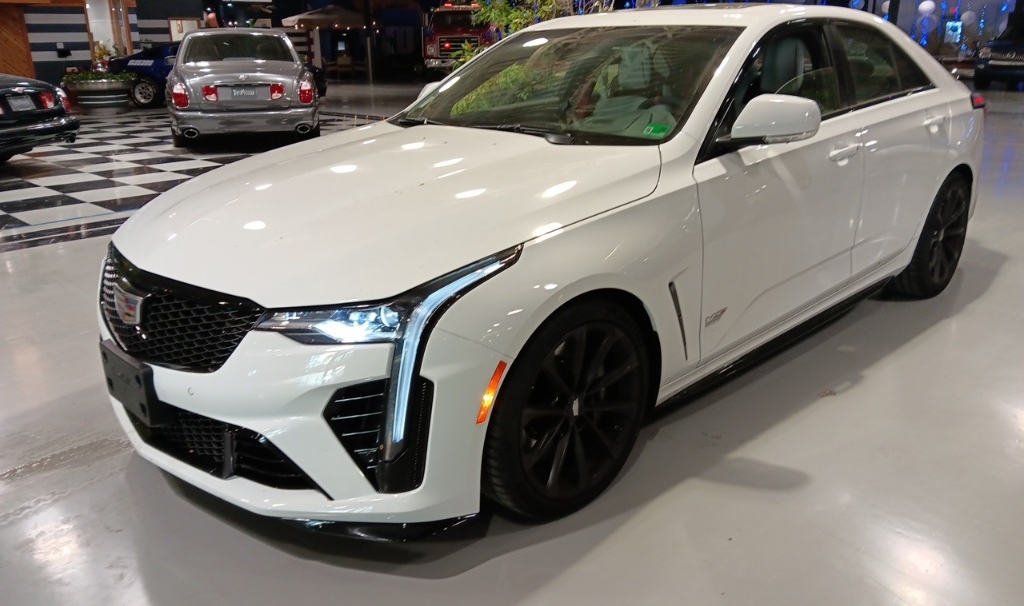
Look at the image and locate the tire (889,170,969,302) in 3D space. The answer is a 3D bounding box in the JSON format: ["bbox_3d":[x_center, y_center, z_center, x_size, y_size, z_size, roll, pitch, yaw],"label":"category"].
[{"bbox_3d":[2.102,-0.370,3.935,0.650,0.650,0.270,-17,24,-41],"label":"tire"}]

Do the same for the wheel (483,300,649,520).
[{"bbox_3d":[0.107,0.256,2.109,0.637,0.637,0.255,-17,24,-41],"label":"wheel"}]

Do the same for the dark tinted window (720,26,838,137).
[{"bbox_3d":[0.949,-0.809,2.743,1.000,0.390,0.090,-17,3,-41],"label":"dark tinted window"}]

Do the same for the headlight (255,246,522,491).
[{"bbox_3d":[-0.267,0.138,1.848,0.570,0.530,0.400,-17,24,-41],"label":"headlight"}]

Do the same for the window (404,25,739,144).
[{"bbox_3d":[0.181,-0.873,2.950,1.370,0.140,0.800,17,55,43],"label":"window"}]

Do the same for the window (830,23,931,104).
[{"bbox_3d":[1.656,-1.067,3.403,0.970,0.360,0.090,-17,3,-41],"label":"window"}]

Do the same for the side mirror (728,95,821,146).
[{"bbox_3d":[0.806,-0.570,2.373,0.175,0.155,0.240,-17,24,-41],"label":"side mirror"}]

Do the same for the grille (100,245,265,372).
[{"bbox_3d":[-0.964,0.018,2.065,0.160,0.260,0.990,-17,24,-41],"label":"grille"}]

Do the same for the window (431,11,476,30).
[{"bbox_3d":[-1.741,-9.367,25.500,1.750,0.650,0.200,-1,1,0],"label":"window"}]

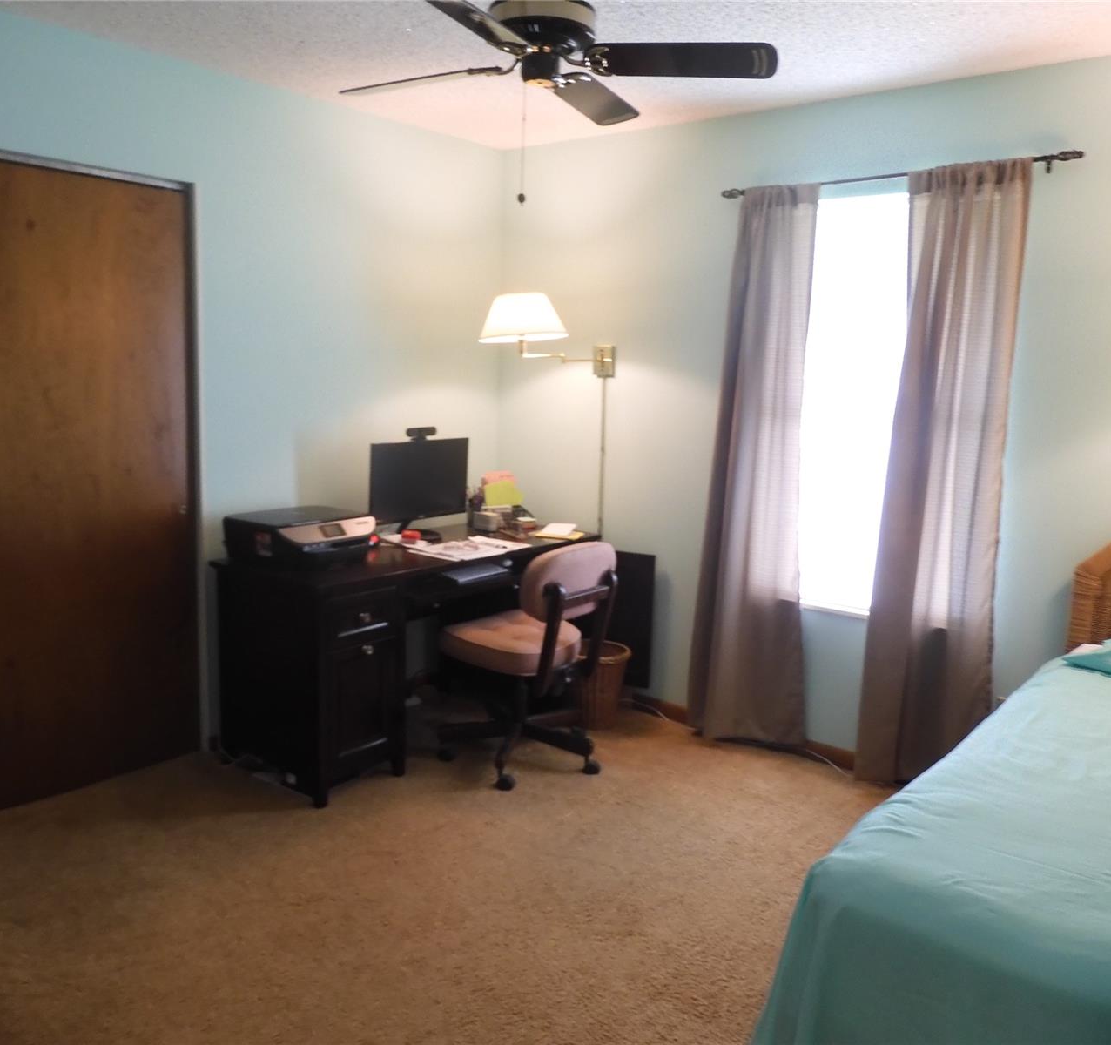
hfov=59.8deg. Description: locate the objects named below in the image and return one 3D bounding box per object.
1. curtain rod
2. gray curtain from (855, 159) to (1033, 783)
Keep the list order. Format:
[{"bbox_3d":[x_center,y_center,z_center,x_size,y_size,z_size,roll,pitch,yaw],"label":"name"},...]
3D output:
[{"bbox_3d":[1.095,-1.155,3.228,1.215,0.065,0.095,9,11,38],"label":"curtain rod"},{"bbox_3d":[1.288,-0.079,3.220,0.440,2.145,0.130,9,11,38],"label":"gray curtain"}]

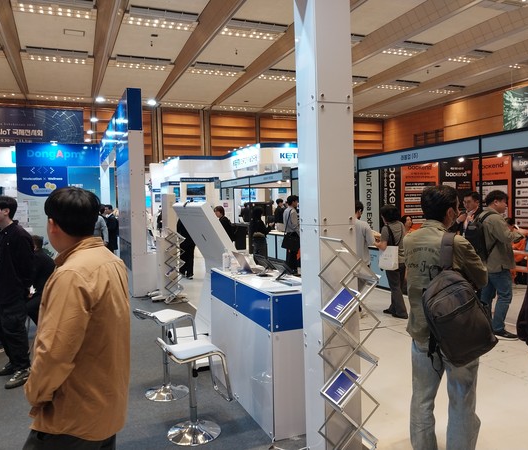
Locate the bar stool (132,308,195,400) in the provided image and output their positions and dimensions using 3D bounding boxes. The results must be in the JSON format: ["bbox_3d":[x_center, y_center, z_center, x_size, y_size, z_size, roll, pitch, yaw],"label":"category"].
[{"bbox_3d":[-0.848,1.105,3.964,0.440,0.750,0.385,-4,4,-42],"label":"bar stool"}]

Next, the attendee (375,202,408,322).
[{"bbox_3d":[1.826,0.496,6.356,0.460,1.550,0.360,-4,4,-38],"label":"attendee"}]

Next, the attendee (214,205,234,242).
[{"bbox_3d":[-0.874,0.369,10.230,0.420,1.600,0.480,-2,3,-5],"label":"attendee"}]

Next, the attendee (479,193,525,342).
[{"bbox_3d":[2.826,0.438,5.364,0.460,1.700,0.480,-1,3,18],"label":"attendee"}]

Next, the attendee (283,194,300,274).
[{"bbox_3d":[0.651,0.234,10.126,0.340,1.770,0.480,-3,3,-24],"label":"attendee"}]

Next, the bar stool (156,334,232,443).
[{"bbox_3d":[-0.500,1.159,3.258,0.440,0.690,0.385,-3,3,-29],"label":"bar stool"}]

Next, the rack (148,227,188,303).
[{"bbox_3d":[-1.585,0.666,7.891,0.400,1.280,0.300,-2,3,0],"label":"rack"}]

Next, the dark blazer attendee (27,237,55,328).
[{"bbox_3d":[-2.835,0.805,5.543,0.680,1.320,0.500,-1,3,22],"label":"dark blazer attendee"}]

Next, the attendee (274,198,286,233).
[{"bbox_3d":[0.521,0.051,14.222,0.350,1.730,0.470,-2,3,-8],"label":"attendee"}]

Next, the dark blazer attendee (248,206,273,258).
[{"bbox_3d":[-0.105,0.293,11.830,0.460,1.530,0.460,-3,3,-28],"label":"dark blazer attendee"}]

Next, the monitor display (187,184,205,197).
[{"bbox_3d":[-3.295,-1.704,22.000,0.910,0.520,0.070,-3,3,-23],"label":"monitor display"}]

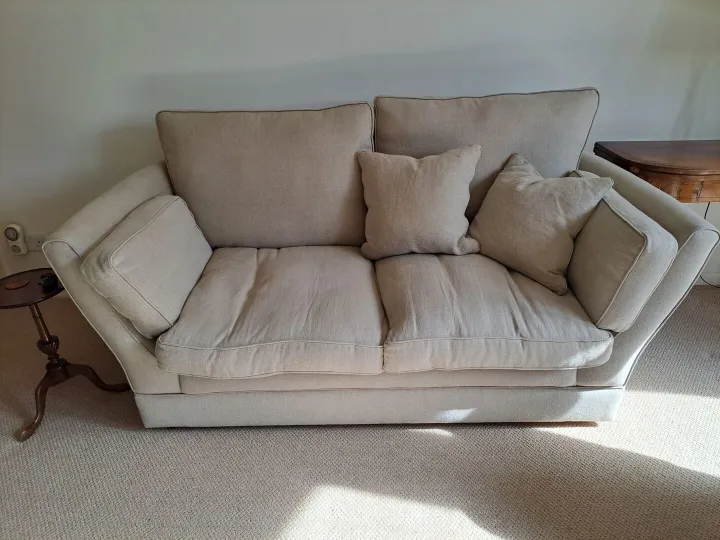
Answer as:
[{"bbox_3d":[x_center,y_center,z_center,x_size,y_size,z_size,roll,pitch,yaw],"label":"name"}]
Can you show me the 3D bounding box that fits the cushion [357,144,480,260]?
[{"bbox_3d":[0.224,-0.258,1.911,0.440,0.420,0.150,-1,18,-1],"label":"cushion"}]

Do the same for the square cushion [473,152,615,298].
[{"bbox_3d":[0.675,-0.198,1.908,0.150,0.410,0.410,-1,29,-48],"label":"square cushion"}]

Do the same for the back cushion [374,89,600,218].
[{"bbox_3d":[0.481,-0.399,2.028,0.810,0.620,0.180,-1,14,-1],"label":"back cushion"}]

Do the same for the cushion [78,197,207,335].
[{"bbox_3d":[-0.710,-0.032,1.779,0.135,0.300,0.530,-25,26,12],"label":"cushion"}]

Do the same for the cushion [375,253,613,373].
[{"bbox_3d":[0.428,0.096,1.868,0.730,0.185,0.680,-1,28,-1],"label":"cushion"}]

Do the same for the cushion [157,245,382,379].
[{"bbox_3d":[-0.283,0.109,1.847,0.720,0.185,0.680,-1,28,-1],"label":"cushion"}]

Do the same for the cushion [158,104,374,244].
[{"bbox_3d":[-0.357,-0.360,2.030,0.790,0.580,0.180,-1,14,-1],"label":"cushion"}]

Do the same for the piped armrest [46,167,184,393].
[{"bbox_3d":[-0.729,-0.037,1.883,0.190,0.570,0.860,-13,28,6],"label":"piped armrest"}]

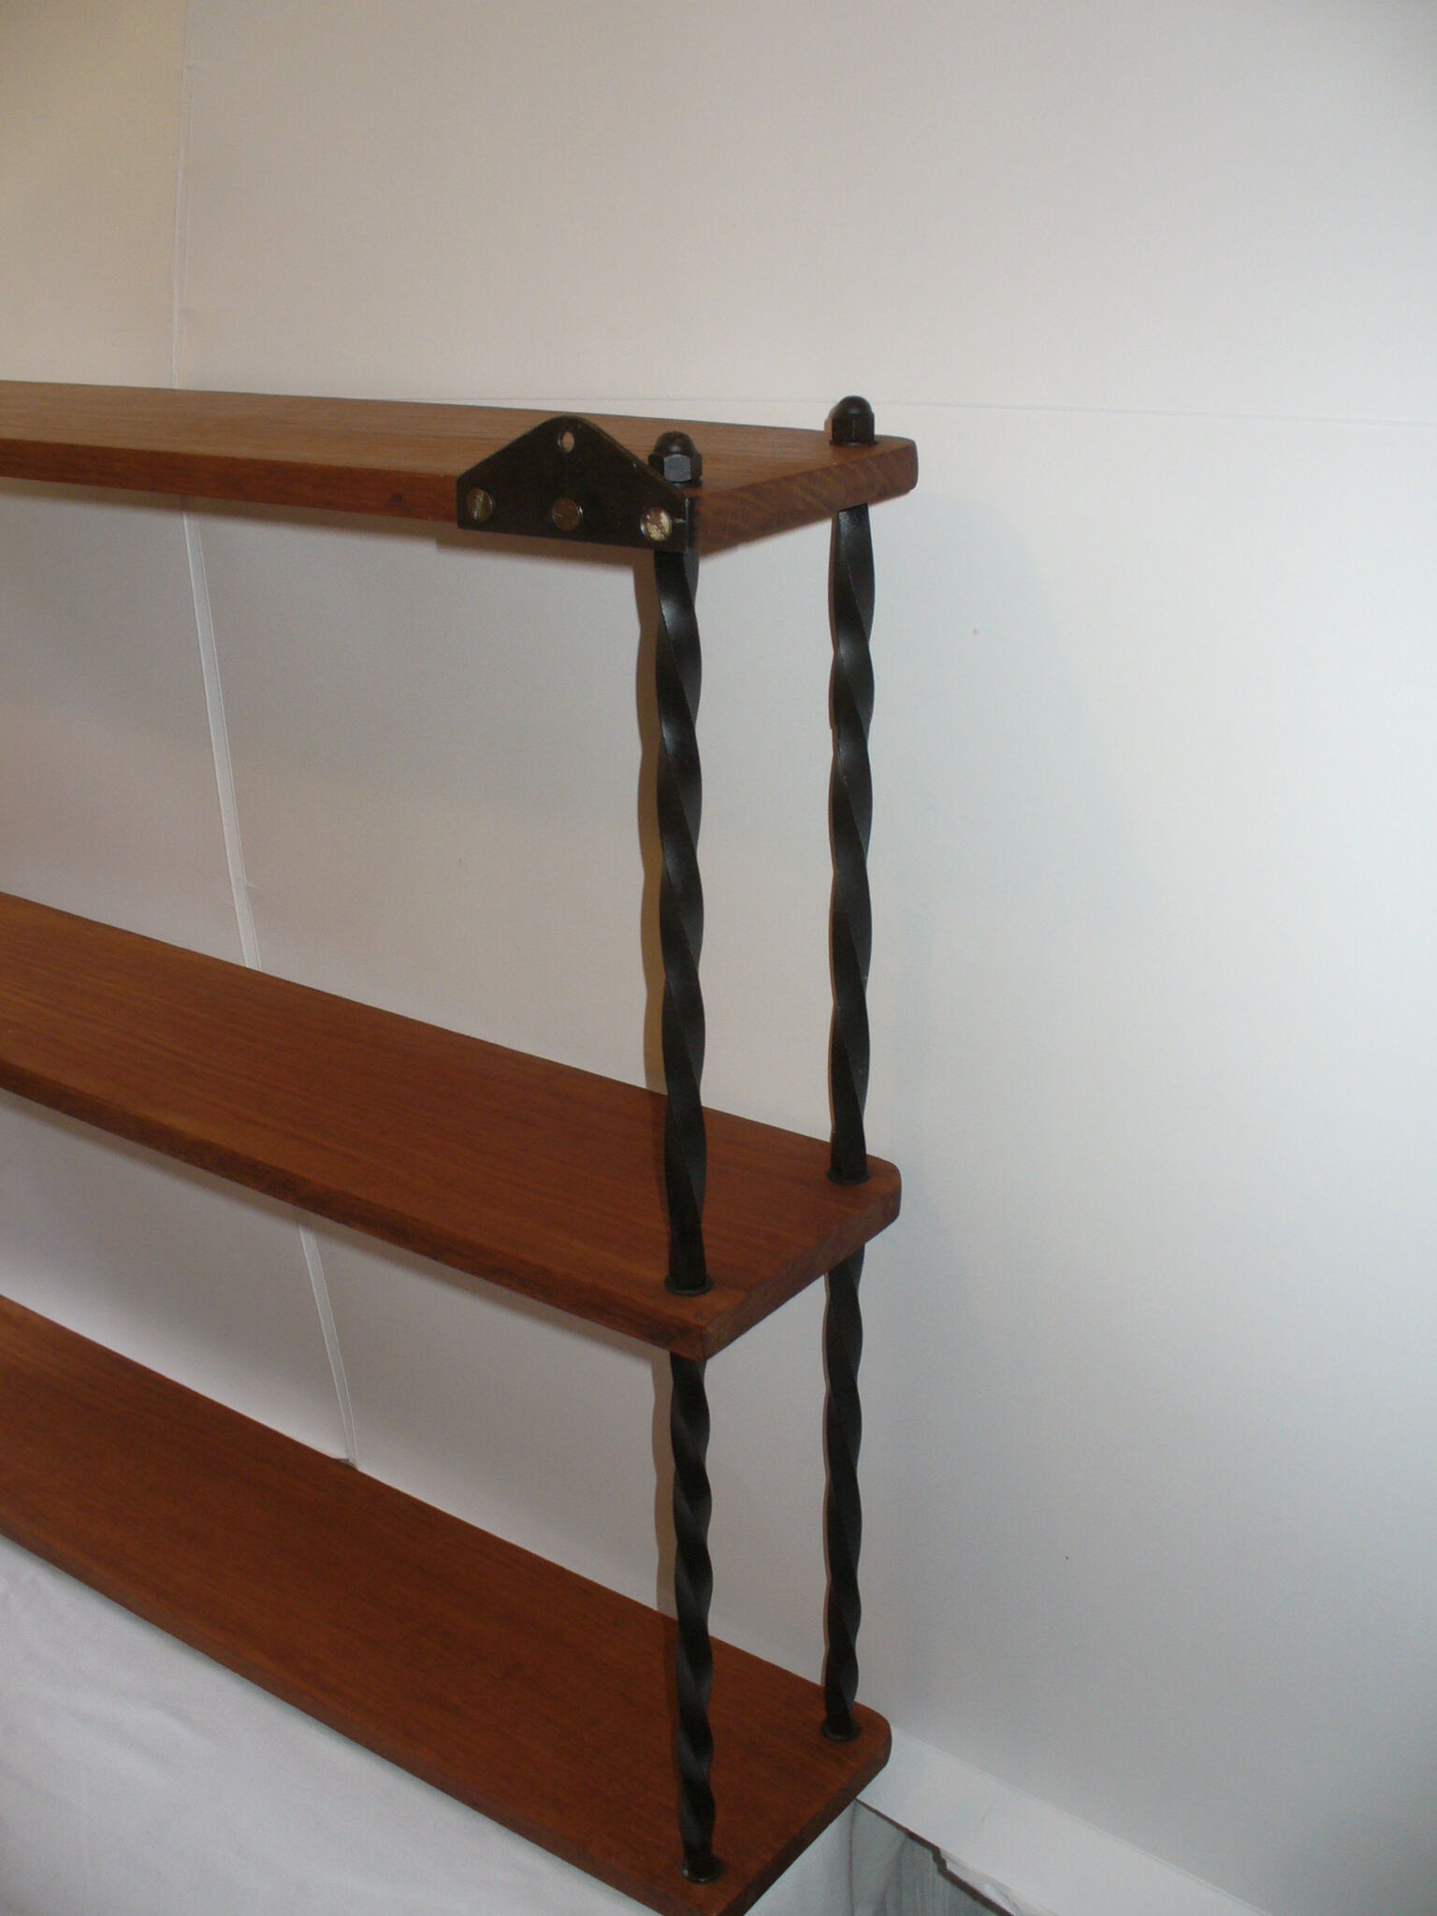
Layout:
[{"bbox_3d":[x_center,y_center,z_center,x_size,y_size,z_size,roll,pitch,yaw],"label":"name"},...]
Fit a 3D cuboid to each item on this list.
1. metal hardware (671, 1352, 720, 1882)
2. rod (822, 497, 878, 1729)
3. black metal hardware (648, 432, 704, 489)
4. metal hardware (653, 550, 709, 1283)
[{"bbox_3d":[-0.011,0.295,0.919,0.018,0.306,0.018,-1,23,0],"label":"metal hardware"},{"bbox_3d":[0.059,0.091,0.942,0.019,0.678,0.019,-1,22,0],"label":"rod"},{"bbox_3d":[-0.015,-0.177,0.726,0.019,0.019,0.019,14,26,33],"label":"black metal hardware"},{"bbox_3d":[-0.014,-0.007,0.795,0.018,0.311,0.018,15,26,33],"label":"metal hardware"}]

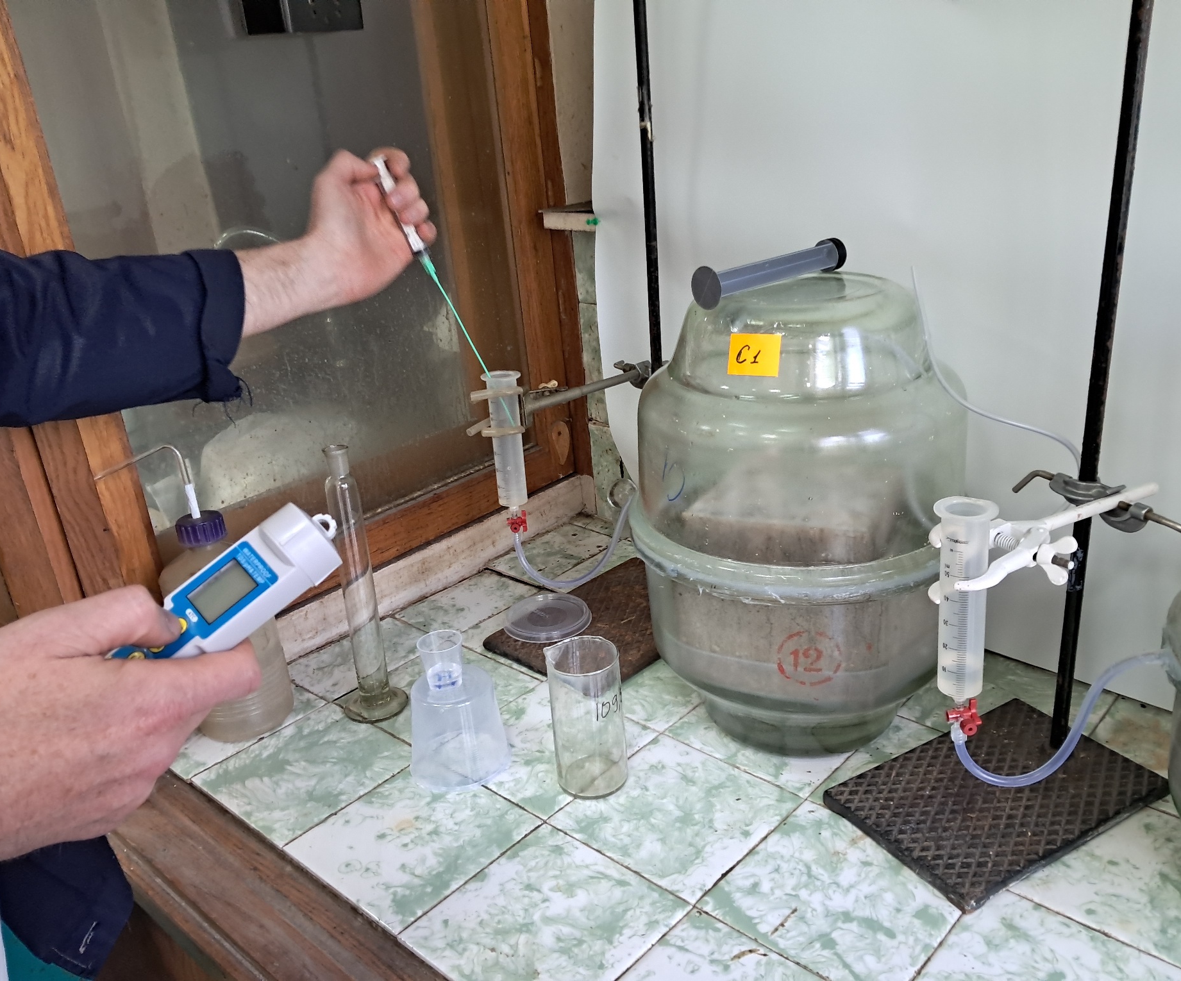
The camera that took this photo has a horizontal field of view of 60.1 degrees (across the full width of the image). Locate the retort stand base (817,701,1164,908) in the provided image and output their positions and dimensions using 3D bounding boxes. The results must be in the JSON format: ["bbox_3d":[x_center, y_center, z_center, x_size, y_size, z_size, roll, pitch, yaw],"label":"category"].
[{"bbox_3d":[0.320,0.240,0.807,0.228,0.011,0.147,-15,24,-26],"label":"retort stand base"}]

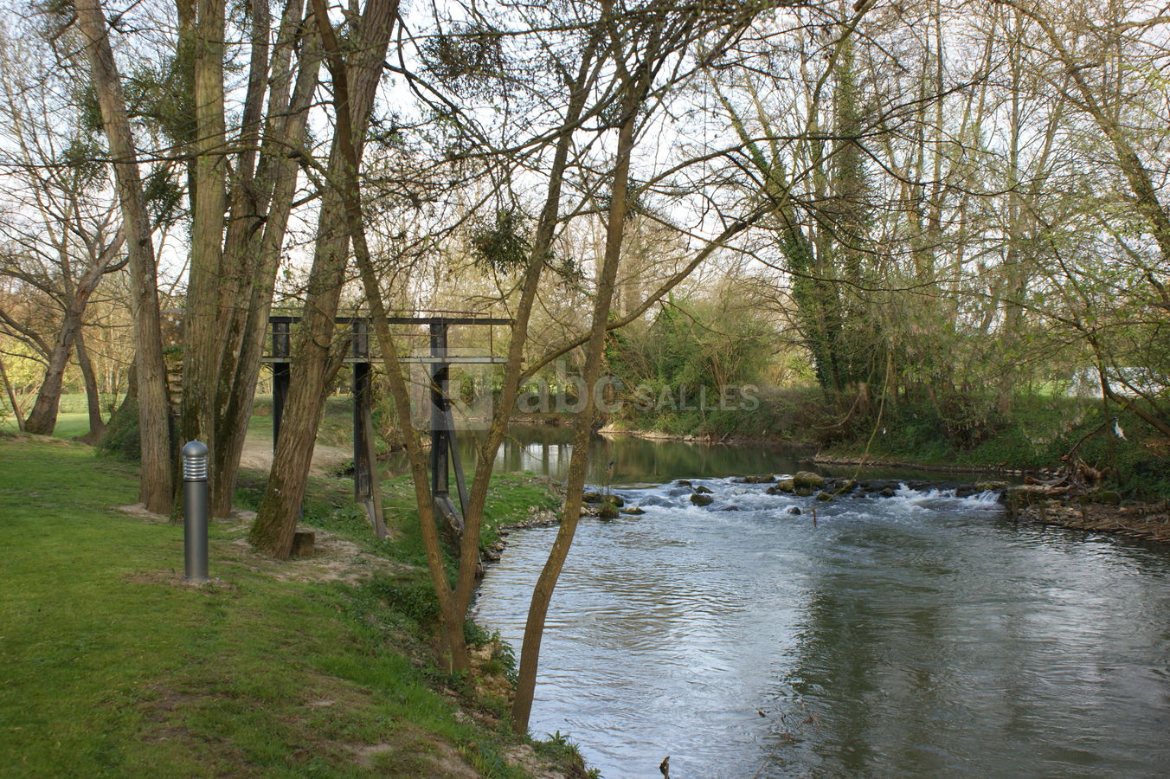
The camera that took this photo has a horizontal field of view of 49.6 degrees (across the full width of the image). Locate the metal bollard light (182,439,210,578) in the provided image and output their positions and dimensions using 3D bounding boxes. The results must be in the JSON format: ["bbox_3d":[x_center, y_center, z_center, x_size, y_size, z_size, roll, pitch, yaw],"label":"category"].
[{"bbox_3d":[-2.794,0.875,9.100,0.185,1.010,0.185,0,0,0],"label":"metal bollard light"}]

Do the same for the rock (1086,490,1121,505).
[{"bbox_3d":[9.828,2.043,24.000,0.650,0.300,0.500,0,0,0],"label":"rock"}]

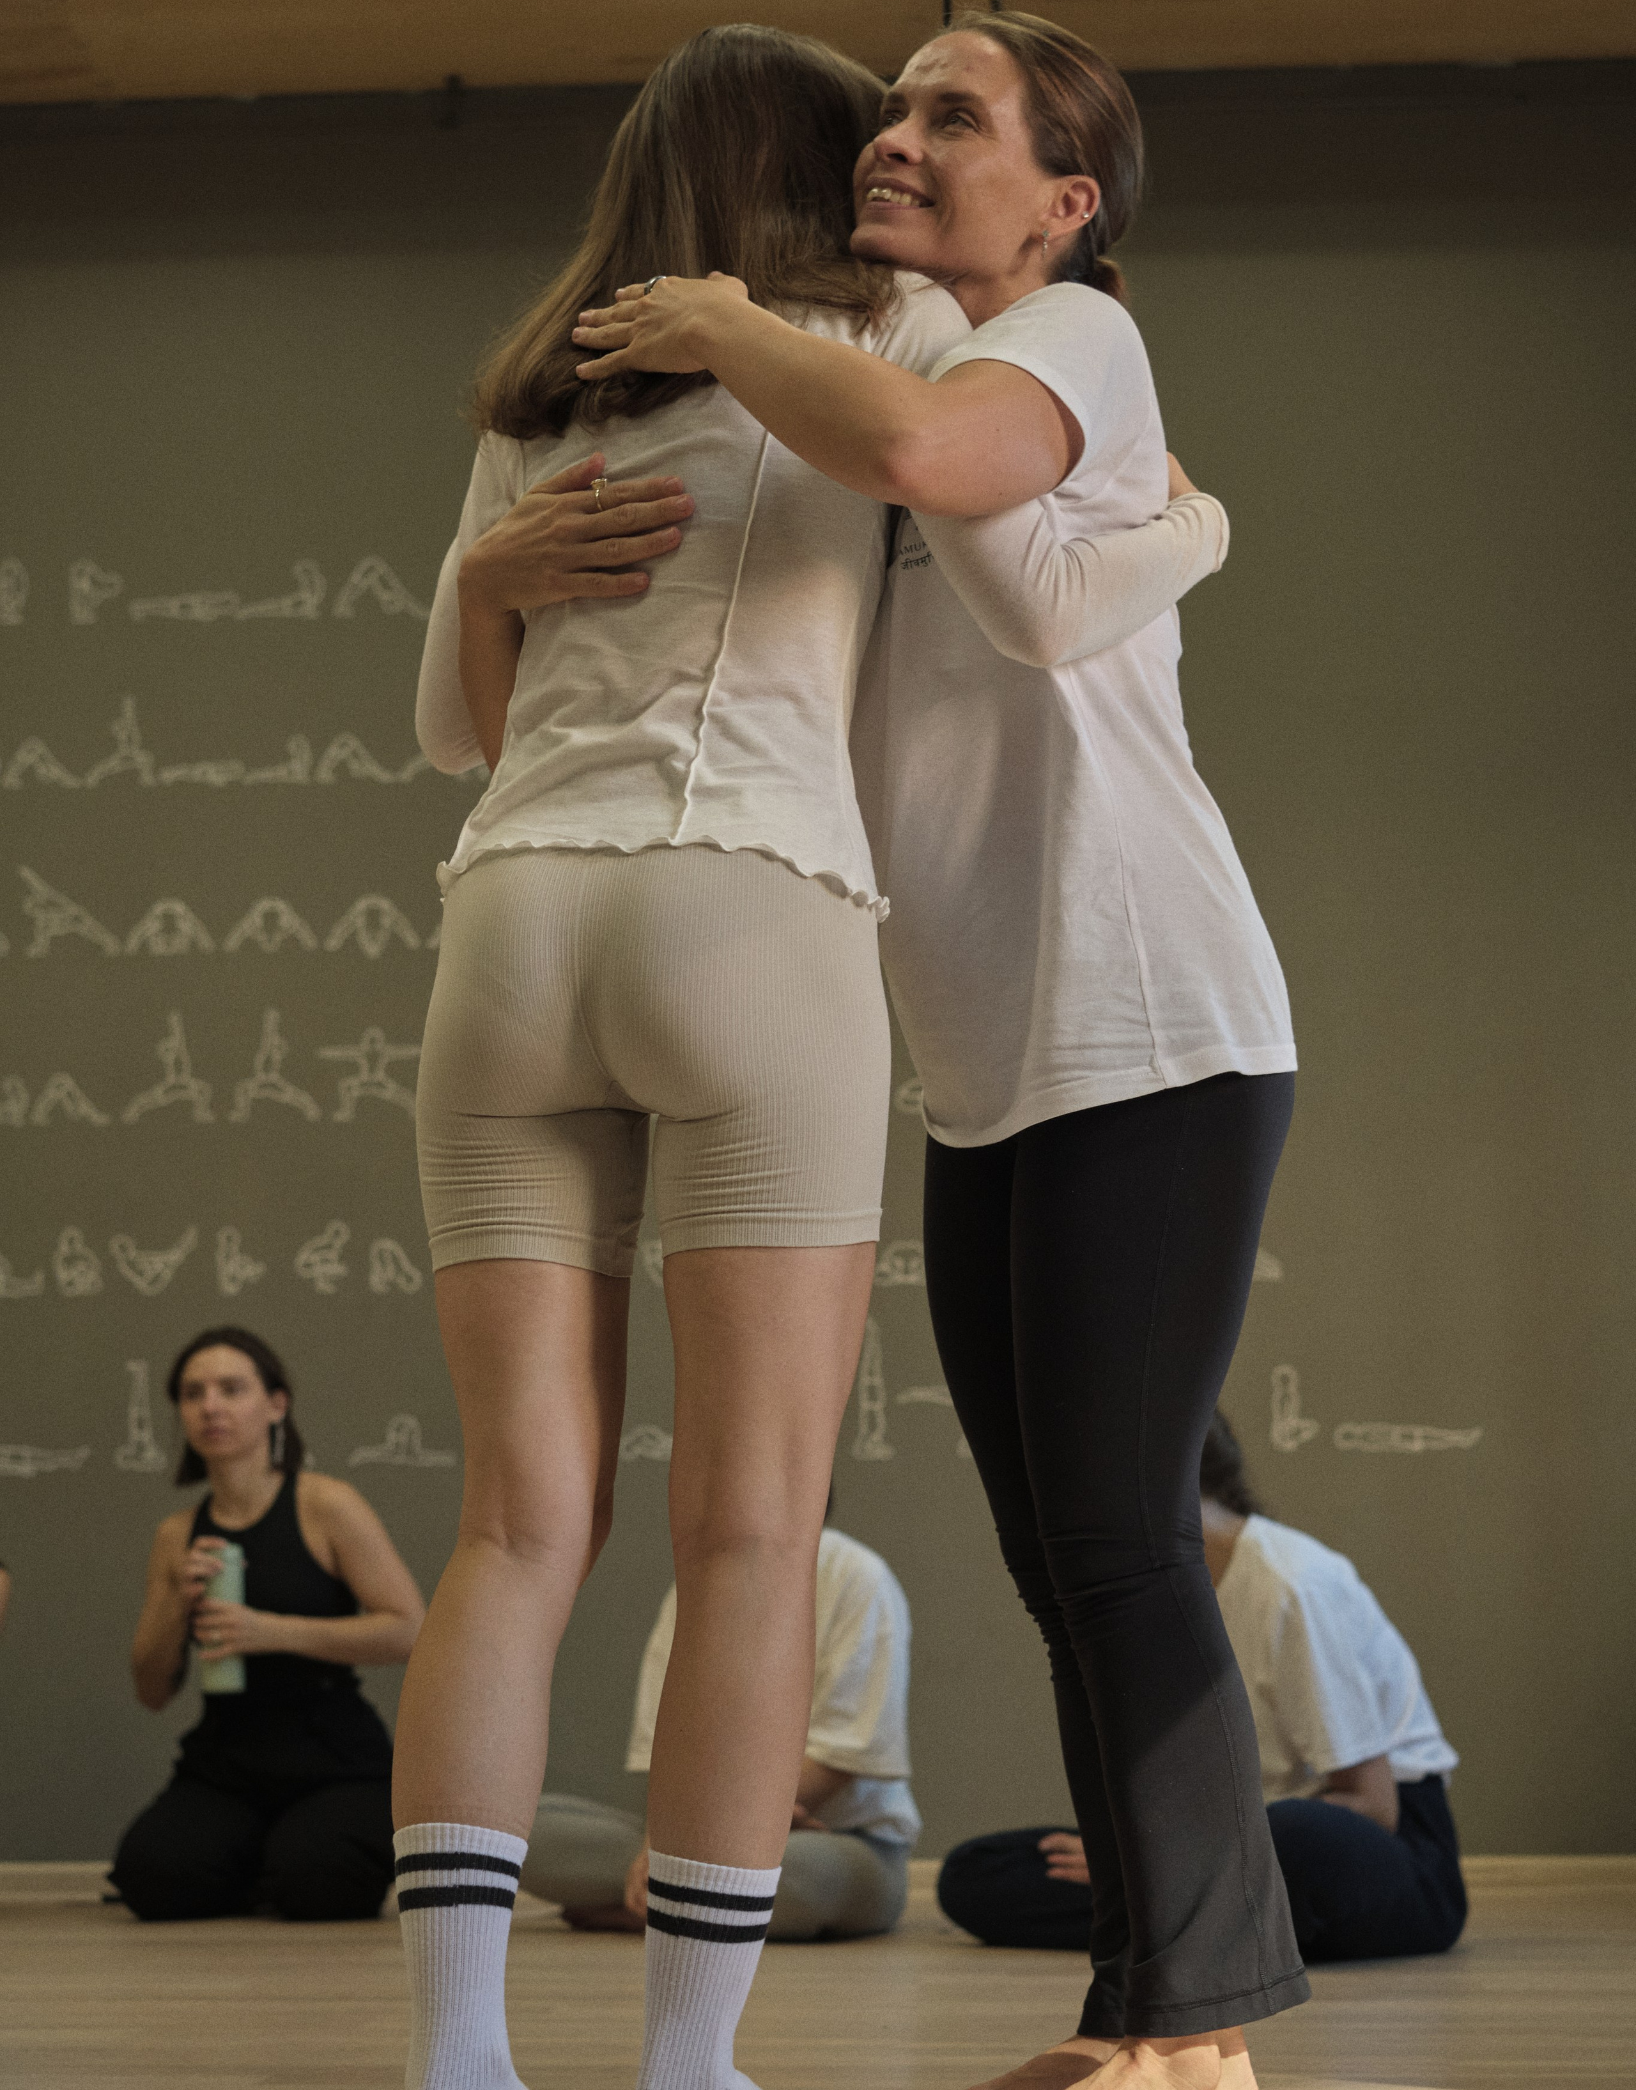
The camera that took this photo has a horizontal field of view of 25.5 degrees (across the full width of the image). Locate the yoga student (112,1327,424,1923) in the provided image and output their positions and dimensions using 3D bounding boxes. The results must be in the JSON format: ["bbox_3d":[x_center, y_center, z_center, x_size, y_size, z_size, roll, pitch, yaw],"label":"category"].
[{"bbox_3d":[-0.894,0.930,5.900,0.520,0.950,0.630,-2,-11,11],"label":"yoga student"}]

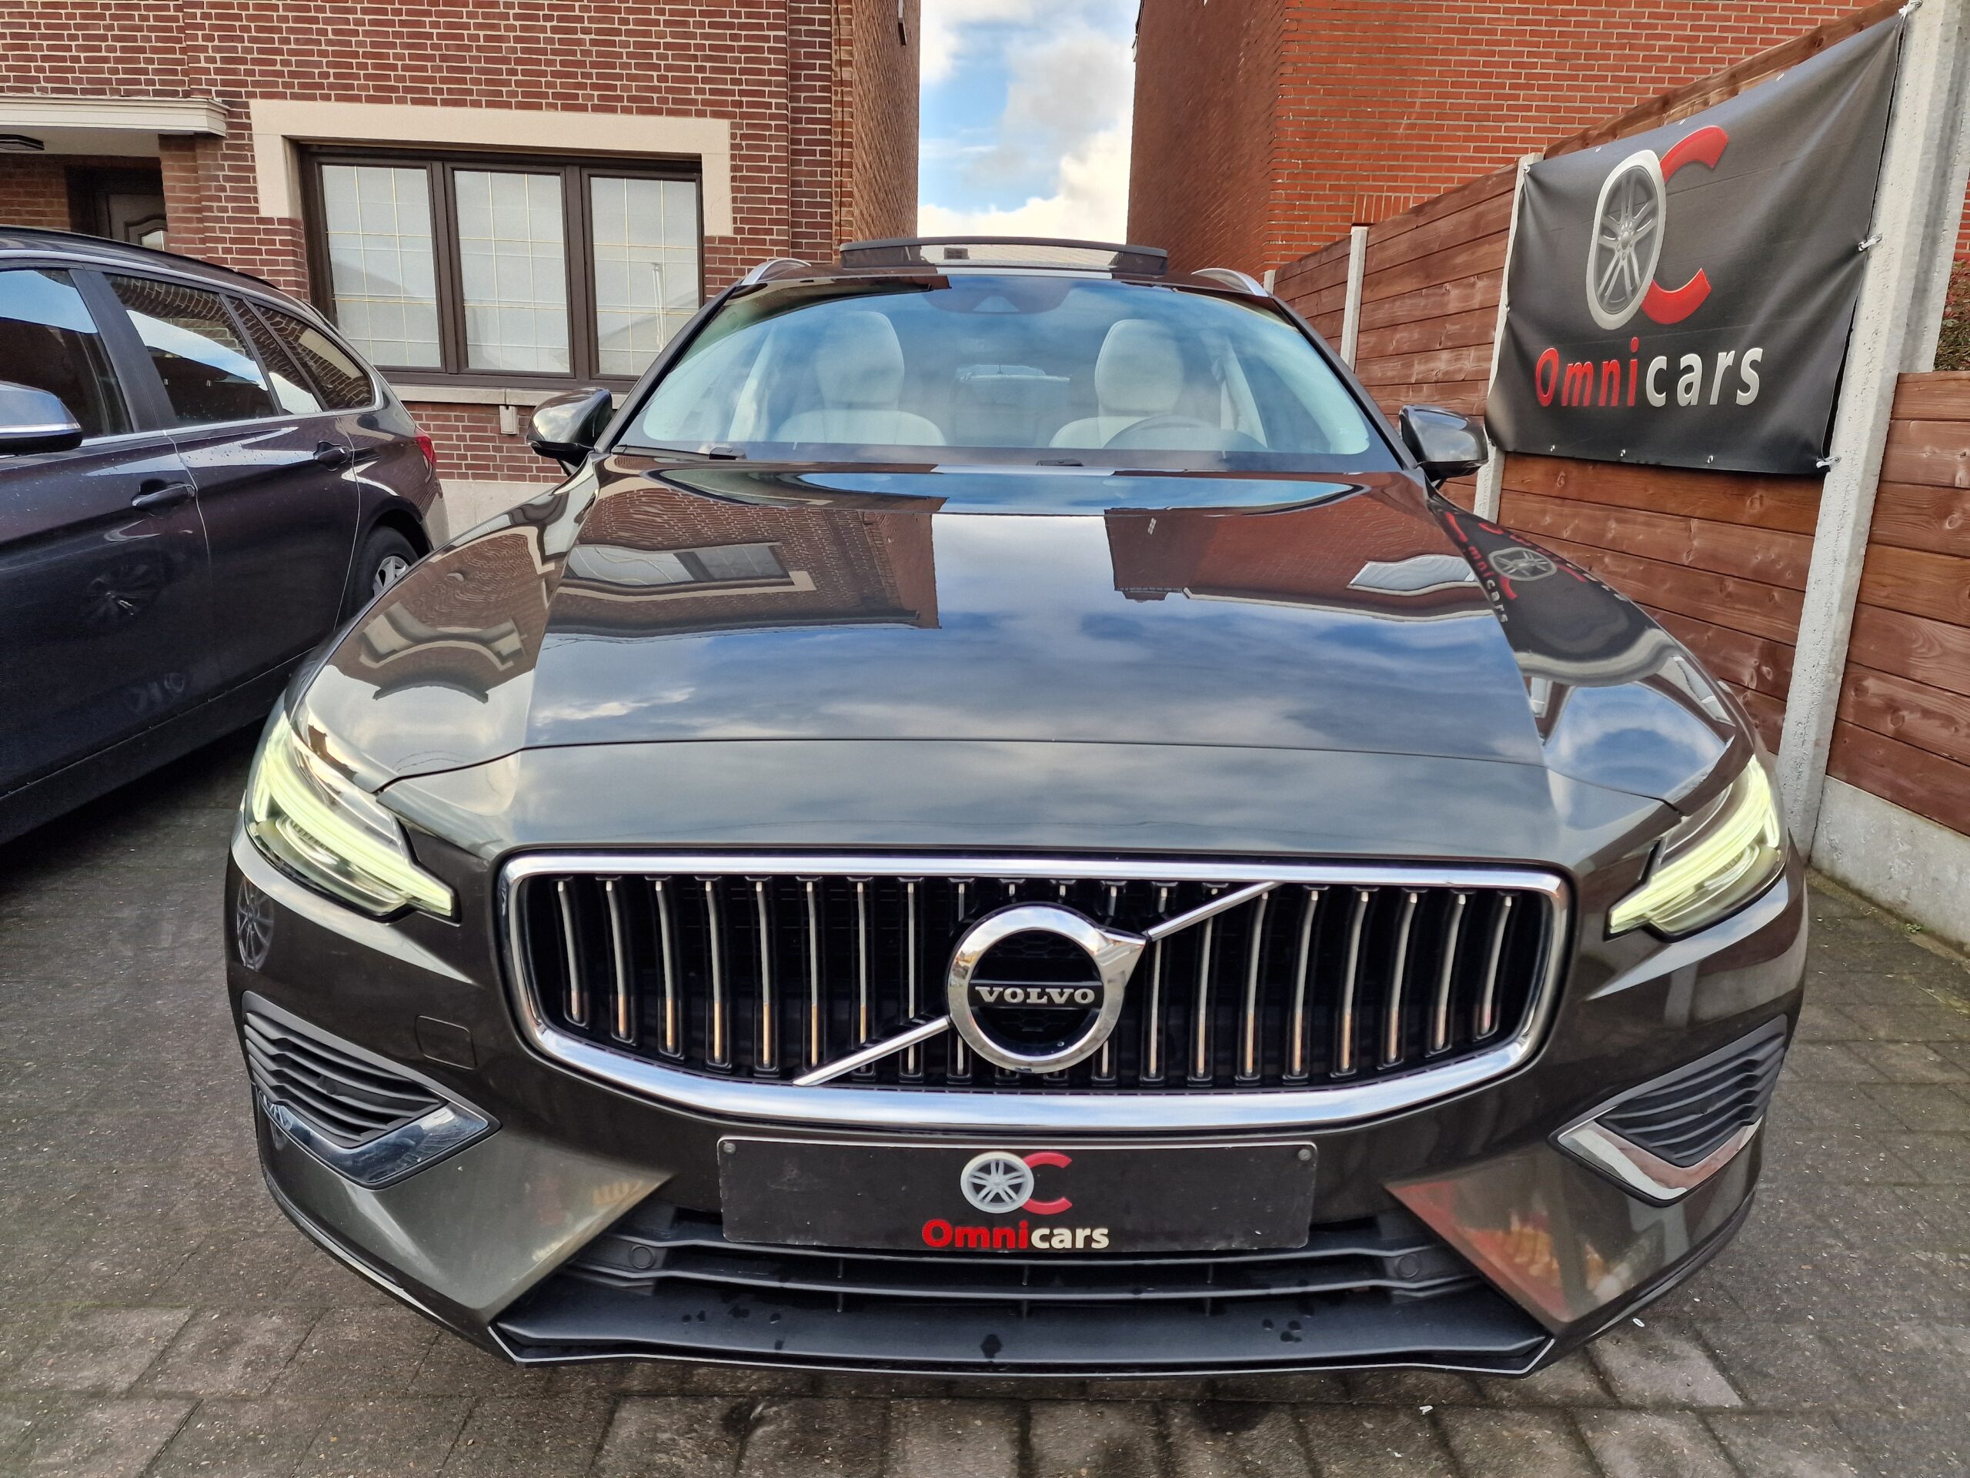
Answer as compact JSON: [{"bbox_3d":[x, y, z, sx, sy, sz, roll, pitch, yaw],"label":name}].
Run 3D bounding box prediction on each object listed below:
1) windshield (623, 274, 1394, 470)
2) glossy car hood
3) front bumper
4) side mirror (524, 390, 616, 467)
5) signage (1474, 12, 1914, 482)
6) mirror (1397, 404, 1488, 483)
[{"bbox_3d":[0.048,-0.755,2.717,1.440,0.170,0.960,1,43,0],"label":"windshield"},{"bbox_3d":[0.039,-0.203,1.794,1.620,0.310,1.340,1,14,0],"label":"glossy car hood"},{"bbox_3d":[0.030,0.296,1.347,1.840,0.540,0.480,1,14,0],"label":"front bumper"},{"bbox_3d":[-0.869,-0.653,2.756,0.205,0.165,0.165,1,14,0],"label":"side mirror"},{"bbox_3d":[2.068,-1.402,4.115,0.070,1.040,2.090,1,14,-1],"label":"signage"},{"bbox_3d":[0.961,-0.618,2.759,0.205,0.165,0.165,1,14,0],"label":"mirror"}]

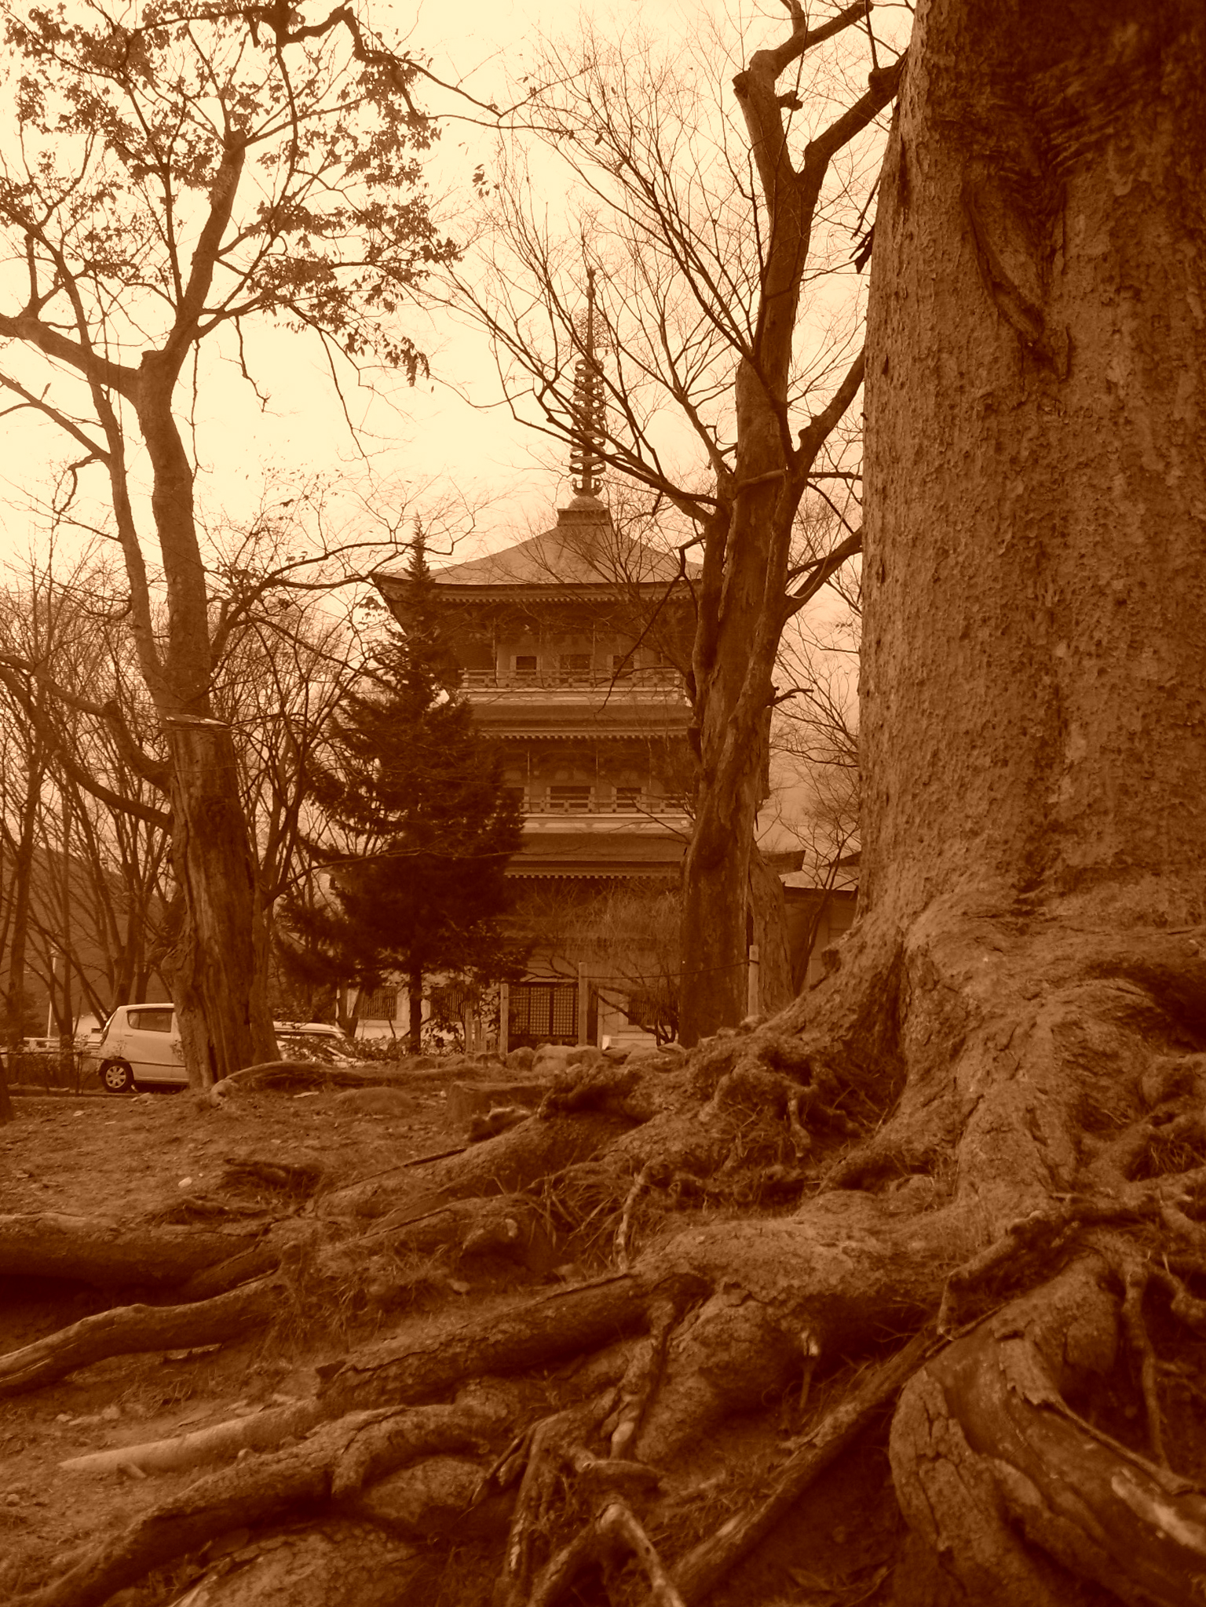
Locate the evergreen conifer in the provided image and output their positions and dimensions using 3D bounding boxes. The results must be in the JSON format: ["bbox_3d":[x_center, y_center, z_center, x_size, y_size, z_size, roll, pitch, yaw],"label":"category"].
[{"bbox_3d":[-4.971,-0.393,43.905,5.900,13.860,5.900,1,-7,0],"label":"evergreen conifer"}]

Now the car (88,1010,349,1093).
[{"bbox_3d":[-6.521,4.074,27.600,3.600,1.480,1.500,-1,-8,15],"label":"car"}]

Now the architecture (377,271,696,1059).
[{"bbox_3d":[-1.095,-6.128,67.077,15.500,31.820,15.500,0,-8,5],"label":"architecture"}]

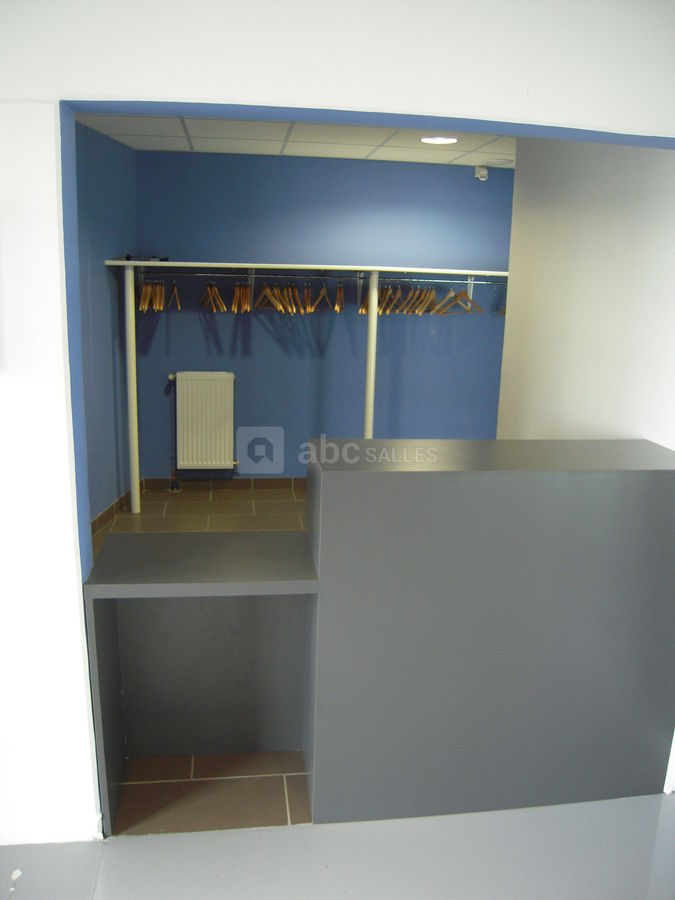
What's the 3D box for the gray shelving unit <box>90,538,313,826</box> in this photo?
[{"bbox_3d":[-0.393,0.694,2.210,0.615,0.797,0.376,0,14,-8],"label":"gray shelving unit"}]

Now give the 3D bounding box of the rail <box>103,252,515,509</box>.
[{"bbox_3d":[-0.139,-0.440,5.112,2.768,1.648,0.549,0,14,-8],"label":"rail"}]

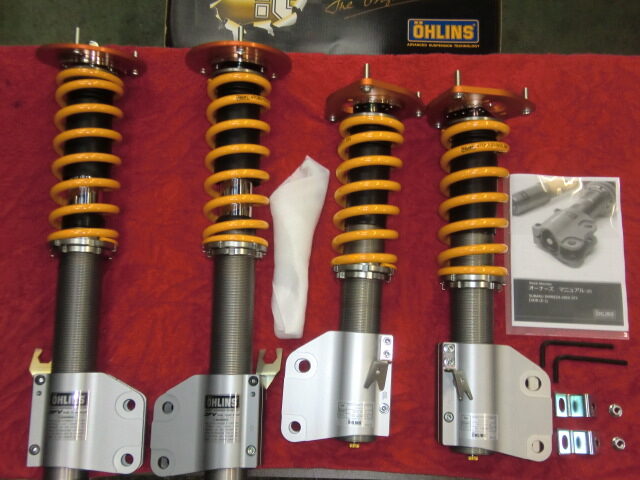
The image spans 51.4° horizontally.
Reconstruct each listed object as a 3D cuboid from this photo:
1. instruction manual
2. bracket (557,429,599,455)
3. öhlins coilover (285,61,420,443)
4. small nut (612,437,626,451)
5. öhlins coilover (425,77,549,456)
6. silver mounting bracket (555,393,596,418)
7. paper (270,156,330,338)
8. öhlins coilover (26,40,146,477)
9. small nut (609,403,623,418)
[{"bbox_3d":[0.329,0.019,0.893,0.153,0.005,0.217,2,77,3],"label":"instruction manual"},{"bbox_3d":[0.324,0.254,0.833,0.049,0.014,0.027,0,77,3],"label":"bracket"},{"bbox_3d":[0.049,0.025,0.855,0.167,0.133,0.476,3,81,4],"label":"öhlins coilover"},{"bbox_3d":[0.374,0.254,0.832,0.015,0.010,0.015,-1,76,3],"label":"small nut"},{"bbox_3d":[0.213,0.034,0.833,0.155,0.128,0.475,2,81,3],"label":"öhlins coilover"},{"bbox_3d":[0.325,0.211,0.843,0.049,0.014,0.027,1,77,3],"label":"silver mounting bracket"},{"bbox_3d":[-0.038,0.005,0.906,0.076,0.024,0.257,6,77,4],"label":"paper"},{"bbox_3d":[-0.304,0.028,0.876,0.171,0.140,0.605,-1,80,3],"label":"öhlins coilover"},{"bbox_3d":[0.374,0.216,0.841,0.015,0.010,0.015,-1,76,3],"label":"small nut"}]

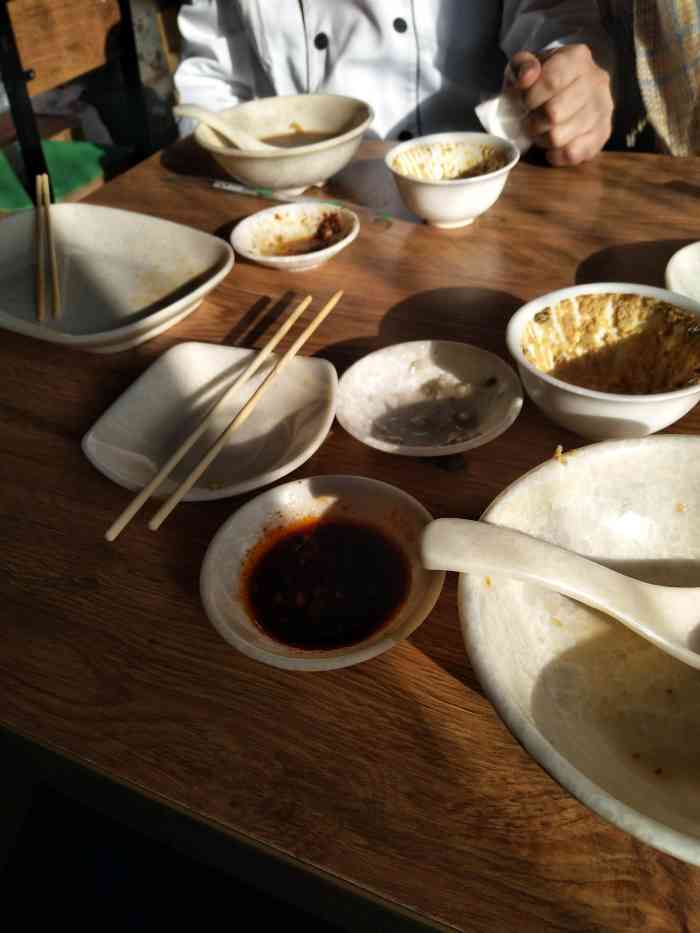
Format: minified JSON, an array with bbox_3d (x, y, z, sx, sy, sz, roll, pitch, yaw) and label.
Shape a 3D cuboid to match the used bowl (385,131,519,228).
[{"bbox_3d":[0.086,-0.234,0.586,0.107,0.049,0.107,-4,44,4],"label":"used bowl"}]

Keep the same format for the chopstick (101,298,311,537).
[{"bbox_3d":[-0.071,-0.040,0.402,0.005,0.005,0.220,13,47,20],"label":"chopstick"}]

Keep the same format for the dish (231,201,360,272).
[{"bbox_3d":[-0.043,-0.182,0.570,0.105,0.021,0.105,-4,44,4],"label":"dish"}]

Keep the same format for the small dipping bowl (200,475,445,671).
[{"bbox_3d":[-0.011,0.050,0.322,0.110,0.022,0.110,-4,44,4],"label":"small dipping bowl"}]

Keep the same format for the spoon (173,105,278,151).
[{"bbox_3d":[-0.106,-0.308,0.665,0.132,0.050,0.042,10,46,6],"label":"spoon"}]

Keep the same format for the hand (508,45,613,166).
[{"bbox_3d":[0.188,-0.332,0.645,0.085,0.088,0.090,-23,46,-16],"label":"hand"}]

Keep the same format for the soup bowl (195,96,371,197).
[{"bbox_3d":[-0.058,-0.300,0.670,0.166,0.053,0.166,-4,44,4],"label":"soup bowl"}]

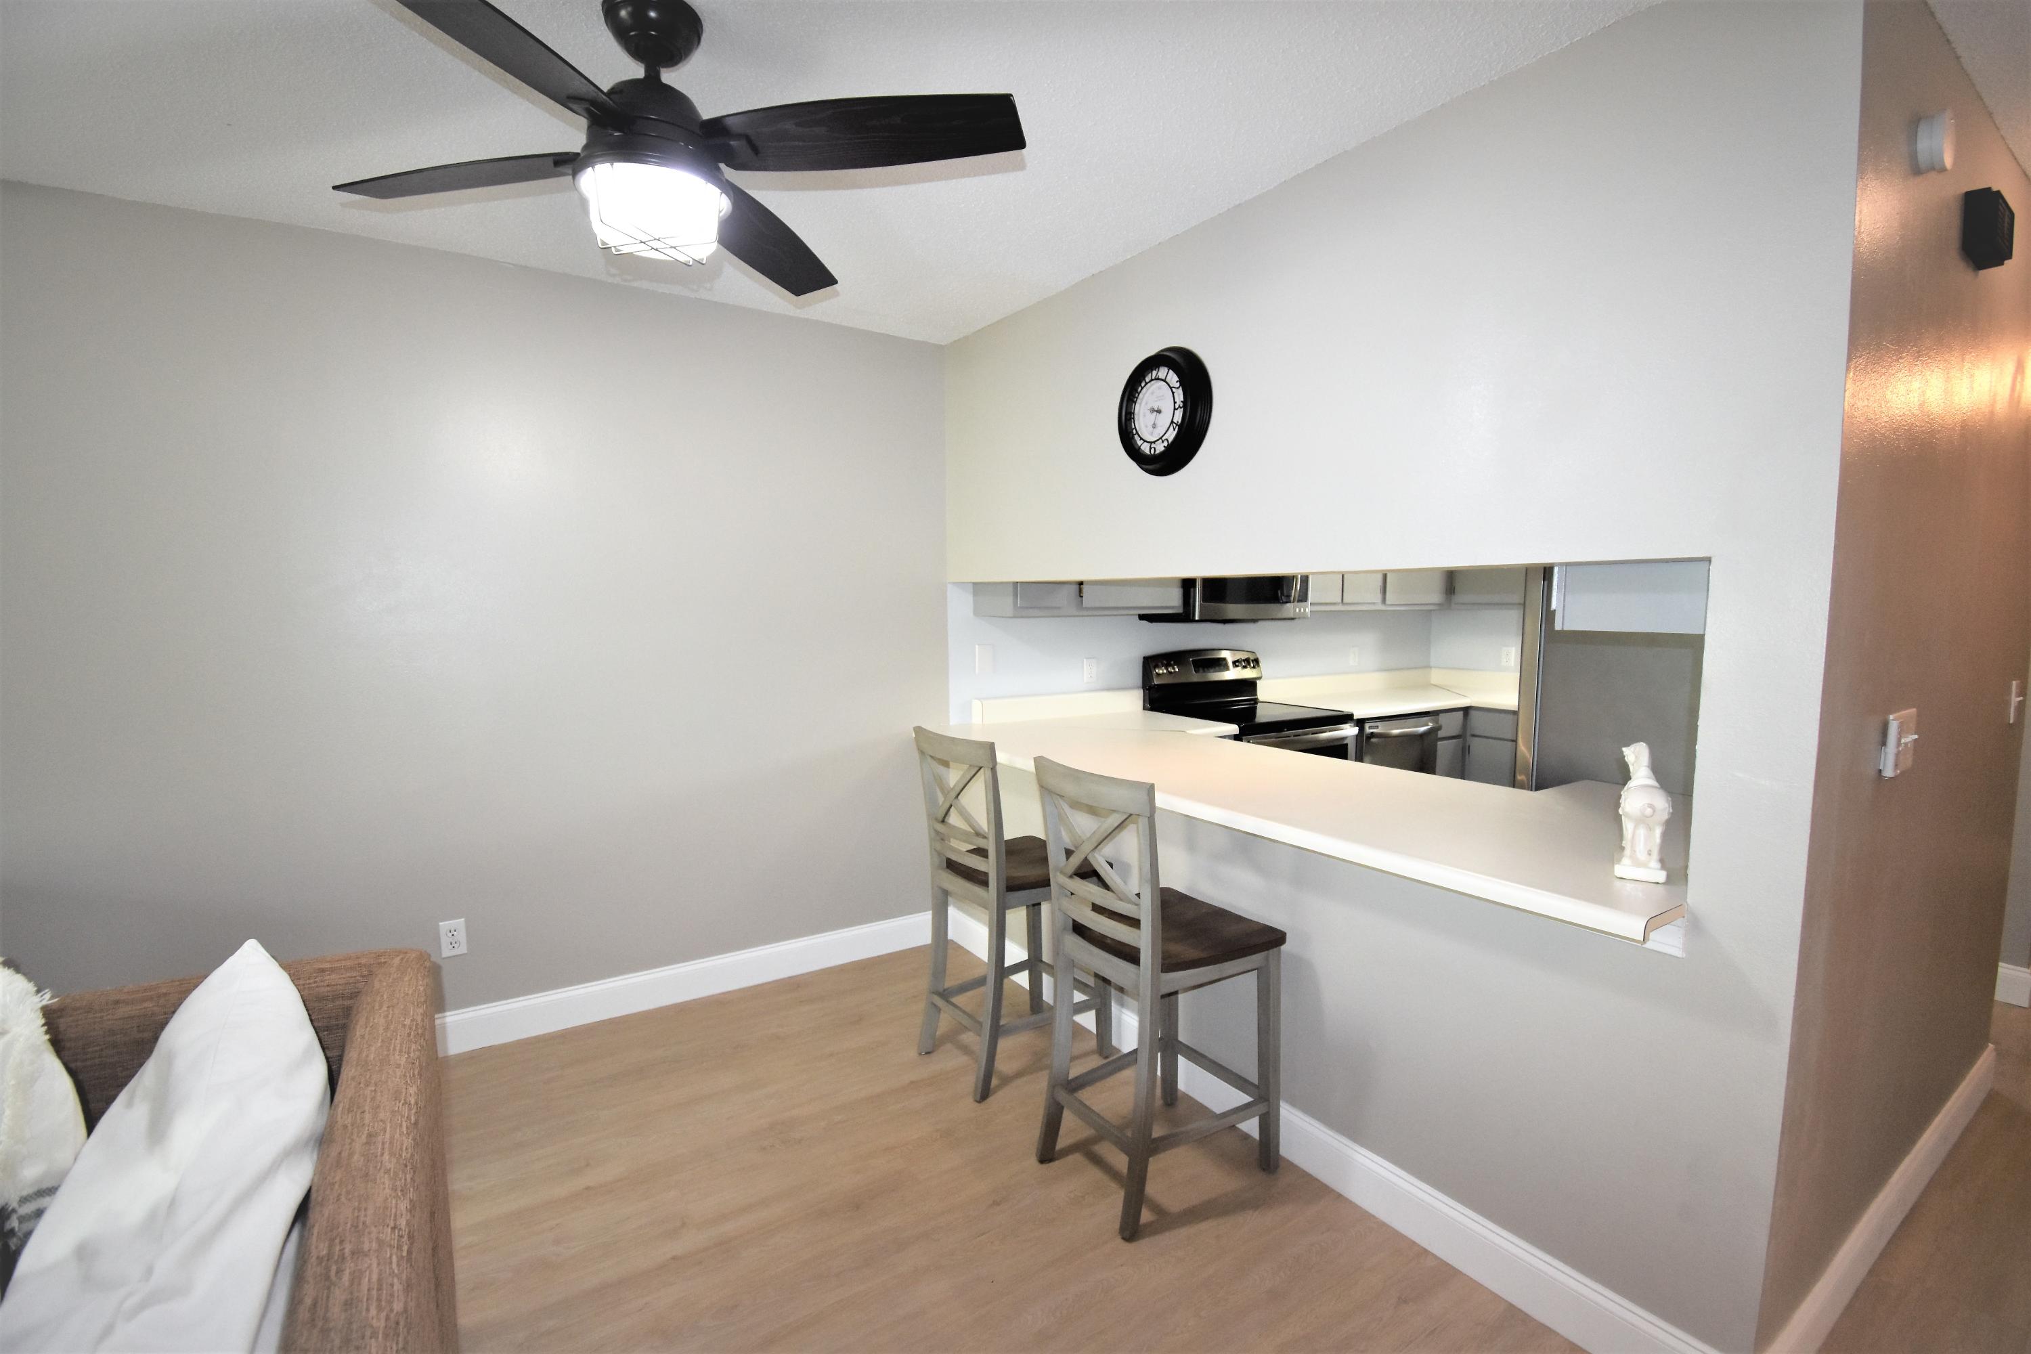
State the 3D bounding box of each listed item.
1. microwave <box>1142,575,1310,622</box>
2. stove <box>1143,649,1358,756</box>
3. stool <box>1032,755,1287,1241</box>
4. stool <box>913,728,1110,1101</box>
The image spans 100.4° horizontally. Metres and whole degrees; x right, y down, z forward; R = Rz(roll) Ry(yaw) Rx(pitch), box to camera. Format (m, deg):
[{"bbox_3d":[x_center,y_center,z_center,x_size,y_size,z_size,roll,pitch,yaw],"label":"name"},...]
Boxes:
[{"bbox_3d":[1.014,-0.480,4.033,0.760,0.420,0.400,-3,6,-33],"label":"microwave"},{"bbox_3d":[1.094,0.481,3.992,0.760,1.180,0.690,-3,6,-33],"label":"stove"},{"bbox_3d":[0.357,0.720,2.074,0.480,1.030,0.420,-3,6,-34],"label":"stool"},{"bbox_3d":[0.004,0.675,2.612,0.480,1.030,0.420,-4,6,-36],"label":"stool"}]

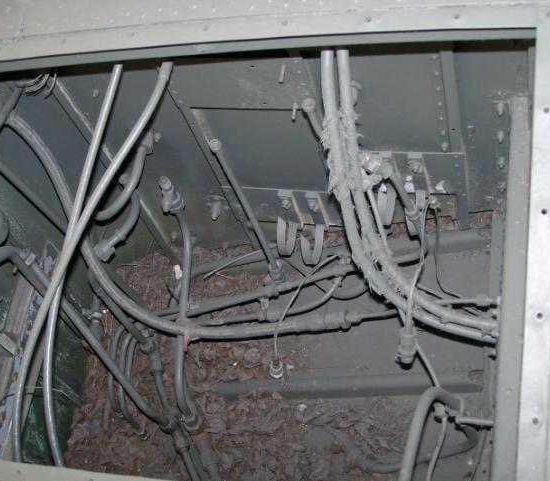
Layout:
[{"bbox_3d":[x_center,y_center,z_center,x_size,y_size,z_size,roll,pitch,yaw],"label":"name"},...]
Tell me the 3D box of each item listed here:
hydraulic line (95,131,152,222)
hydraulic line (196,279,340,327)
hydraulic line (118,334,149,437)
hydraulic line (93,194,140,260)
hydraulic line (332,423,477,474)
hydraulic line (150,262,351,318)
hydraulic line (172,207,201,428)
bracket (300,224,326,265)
[{"bbox_3d":[-0.216,-0.093,1.370,0.042,0.139,0.045,35,25,0],"label":"hydraulic line"},{"bbox_3d":[-0.015,0.098,1.430,0.239,0.030,0.038,-11,55,25],"label":"hydraulic line"},{"bbox_3d":[-0.224,0.228,1.490,0.036,0.050,0.157,-7,83,0],"label":"hydraulic line"},{"bbox_3d":[-0.235,-0.021,1.440,0.042,0.040,0.107,32,112,0],"label":"hydraulic line"},{"bbox_3d":[0.163,0.265,1.205,0.195,0.035,0.062,-9,55,28],"label":"hydraulic line"},{"bbox_3d":[-0.037,0.082,1.440,0.328,0.028,0.028,-13,55,21],"label":"hydraulic line"},{"bbox_3d":[-0.133,0.120,1.420,0.040,0.060,0.325,-2,90,0],"label":"hydraulic line"},{"bbox_3d":[0.056,0.006,1.420,0.036,0.075,0.020,2,58,15],"label":"bracket"}]

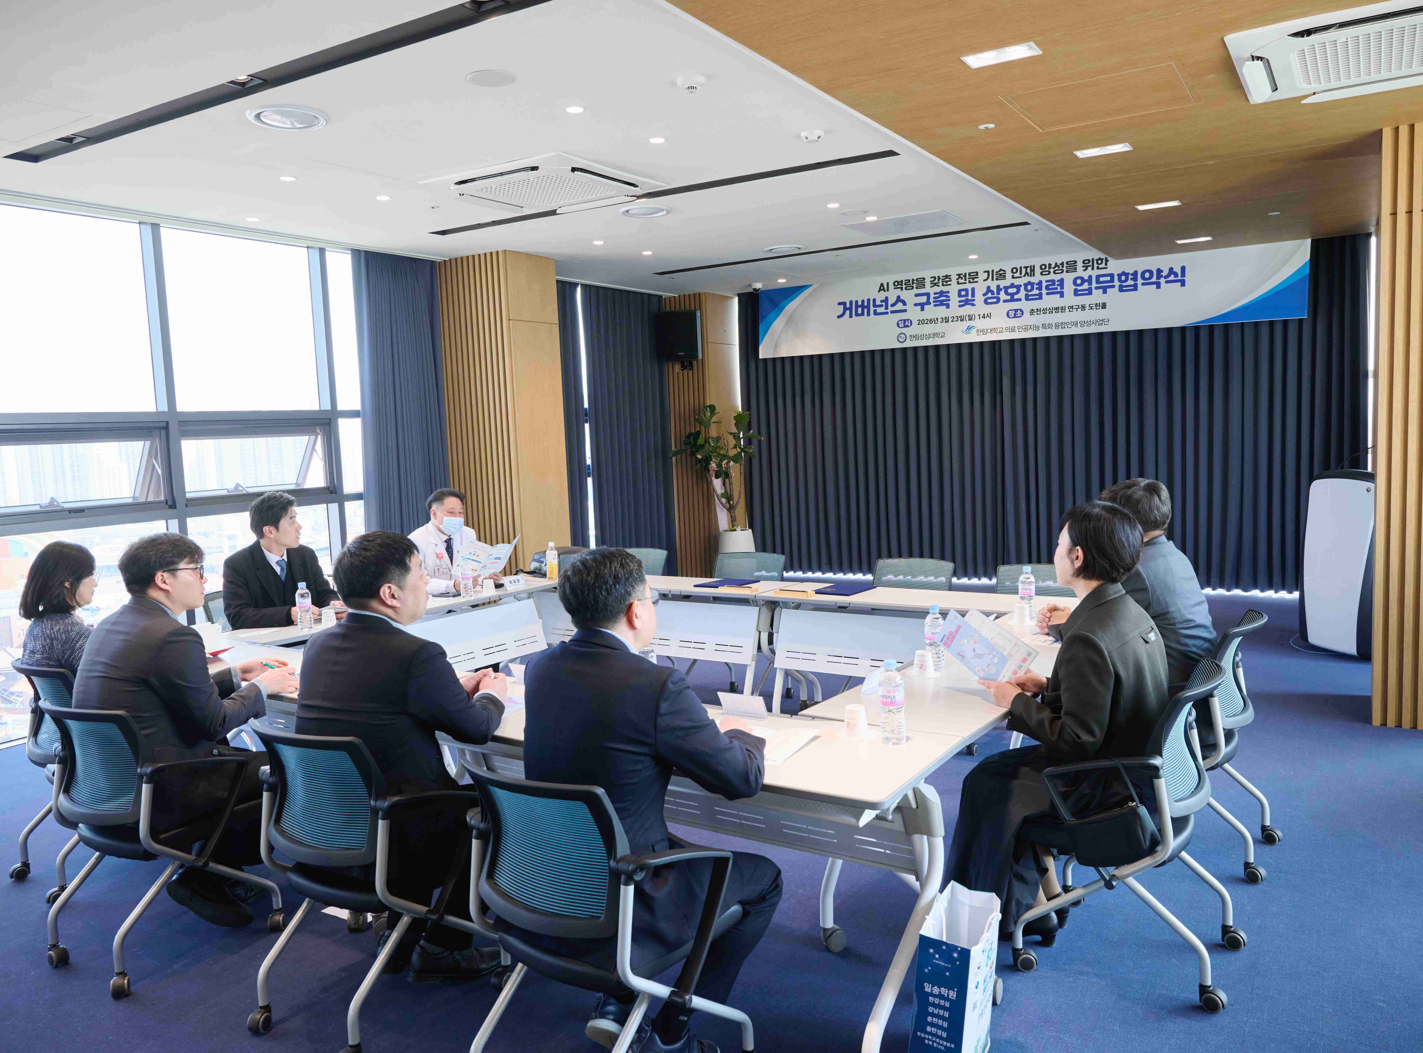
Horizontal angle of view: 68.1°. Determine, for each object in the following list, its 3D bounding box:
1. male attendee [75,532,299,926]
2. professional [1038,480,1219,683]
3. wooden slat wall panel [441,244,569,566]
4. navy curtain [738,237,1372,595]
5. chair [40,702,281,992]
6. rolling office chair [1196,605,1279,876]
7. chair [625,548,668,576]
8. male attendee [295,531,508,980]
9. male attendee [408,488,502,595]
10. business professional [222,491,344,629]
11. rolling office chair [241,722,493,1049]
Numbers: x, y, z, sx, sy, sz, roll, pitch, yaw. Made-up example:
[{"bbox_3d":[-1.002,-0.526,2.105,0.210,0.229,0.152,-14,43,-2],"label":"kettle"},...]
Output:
[{"bbox_3d":[-1.587,0.653,3.410,0.530,1.305,0.770,2,7,35],"label":"male attendee"},{"bbox_3d":[1.436,0.491,3.748,0.750,1.310,0.520,1,7,33],"label":"professional"},{"bbox_3d":[-1.637,-0.636,8.385,0.760,2.900,0.550,1,7,31],"label":"wooden slat wall panel"},{"bbox_3d":[2.638,-0.907,9.338,5.450,2.800,0.120,1,7,31],"label":"navy curtain"},{"bbox_3d":[-1.748,0.909,3.262,0.590,0.840,0.560,1,7,32],"label":"chair"},{"bbox_3d":[1.666,0.718,3.688,0.570,0.850,0.580,1,7,31],"label":"rolling office chair"},{"bbox_3d":[-0.503,0.567,6.014,0.580,0.850,0.570,1,7,31],"label":"chair"},{"bbox_3d":[-0.838,0.656,3.055,0.540,1.290,0.660,2,7,37],"label":"male attendee"},{"bbox_3d":[-1.438,0.409,5.890,0.540,1.260,0.720,-7,8,-42],"label":"male attendee"},{"bbox_3d":[-1.977,0.491,5.133,0.750,1.290,0.560,1,7,31],"label":"business professional"},{"bbox_3d":[-0.948,0.914,2.869,0.590,0.840,0.560,1,7,34],"label":"rolling office chair"}]

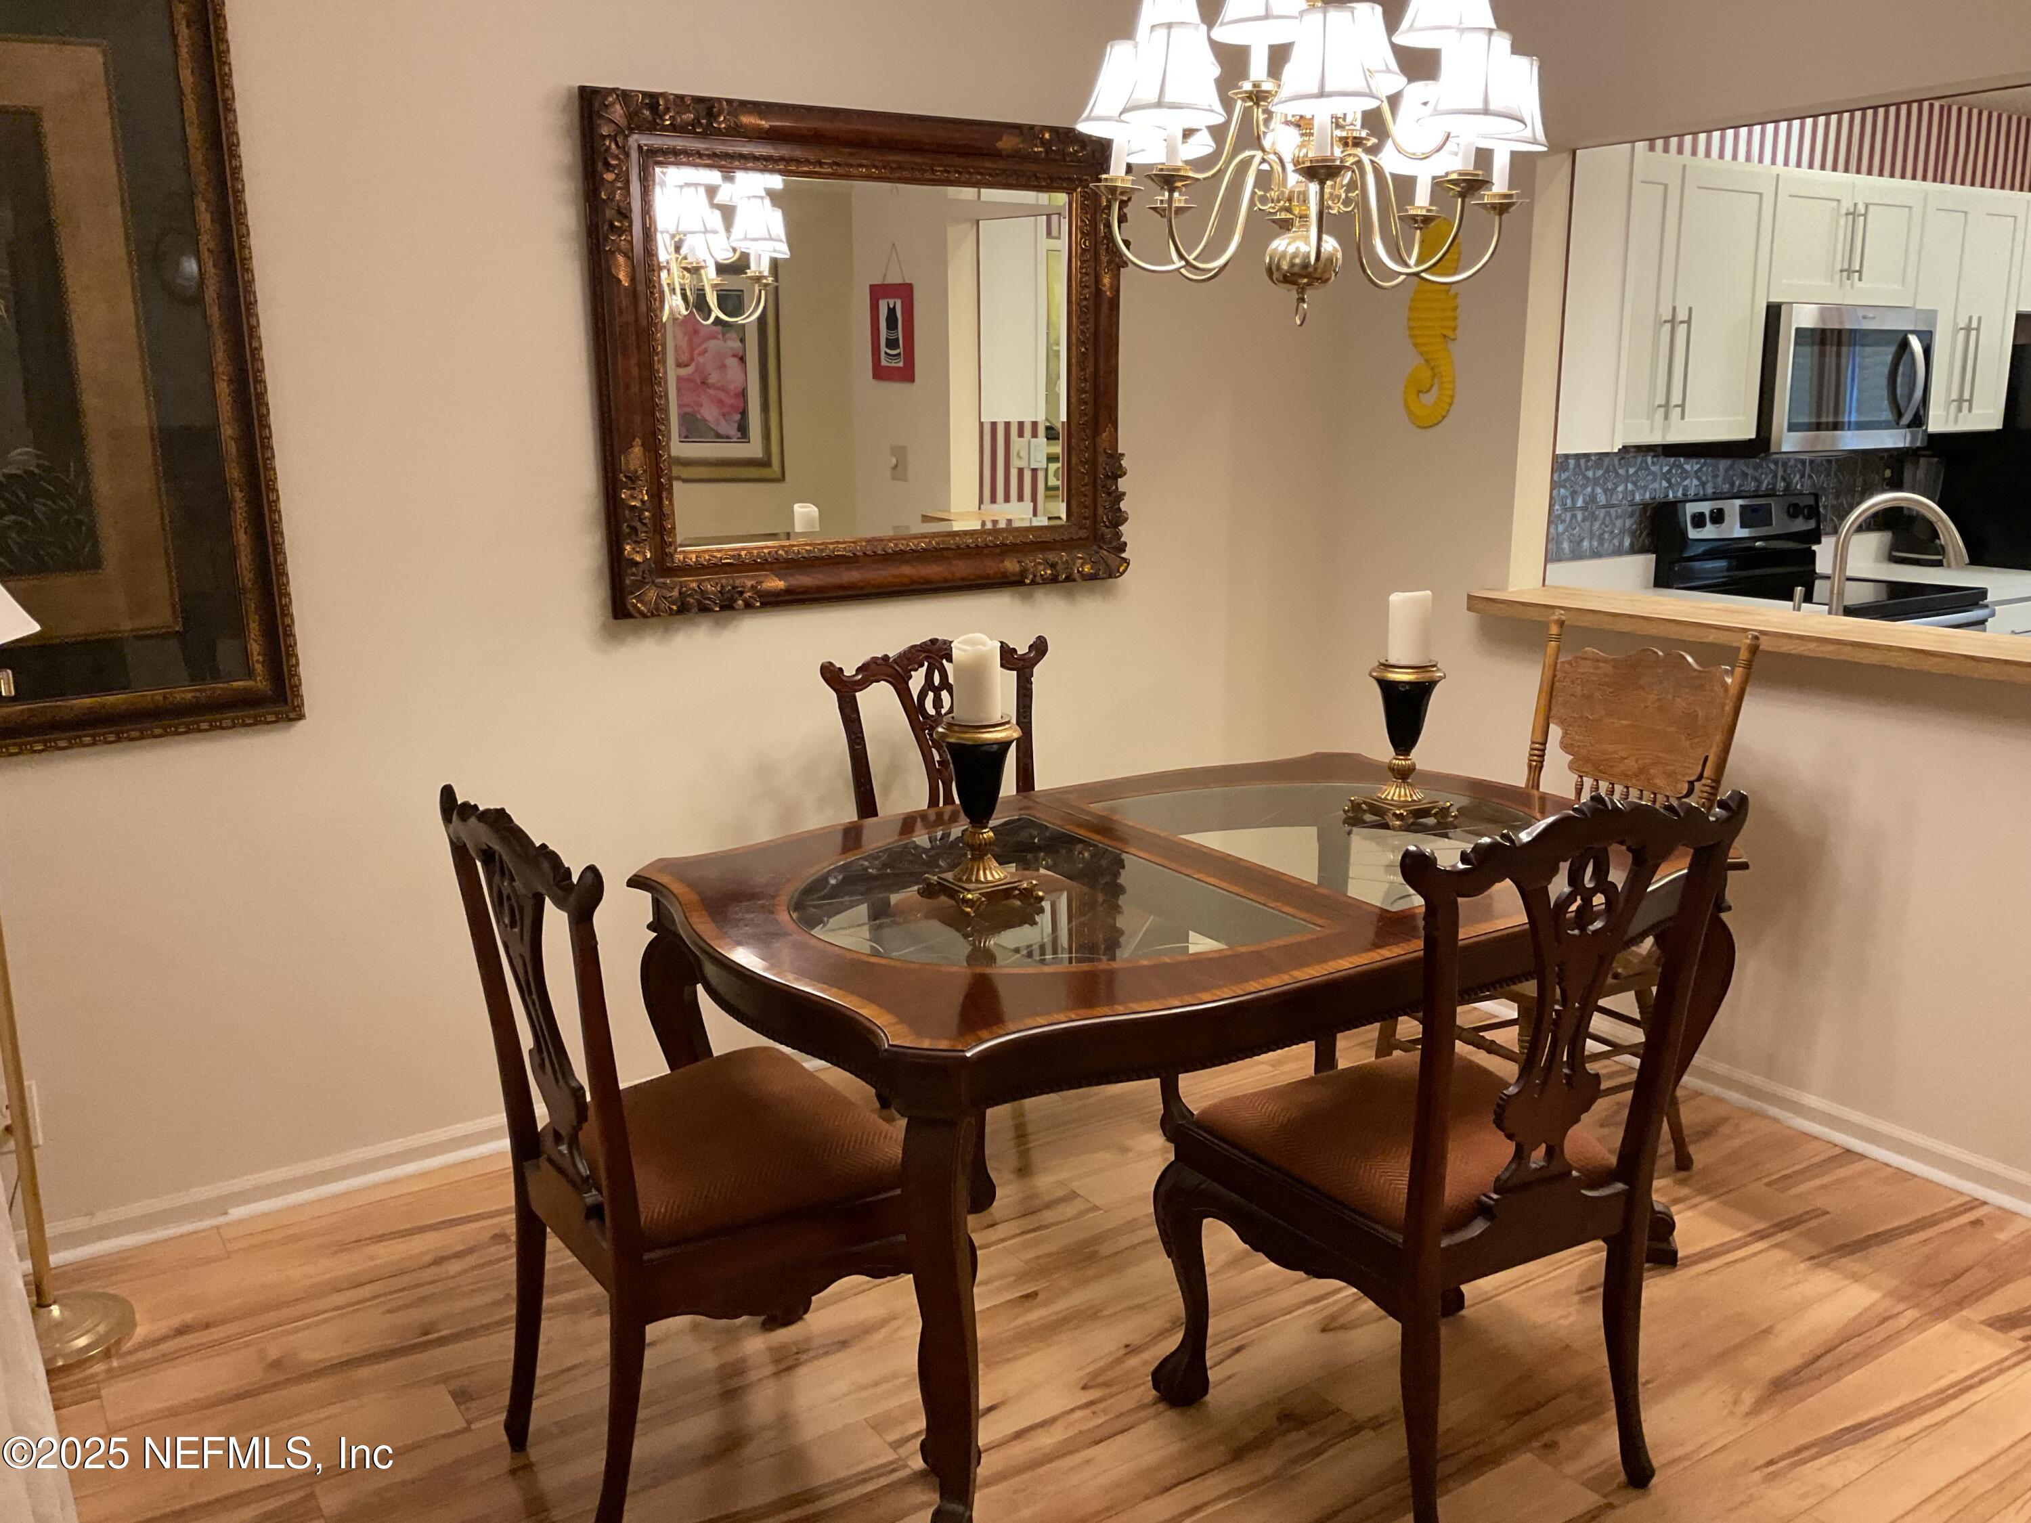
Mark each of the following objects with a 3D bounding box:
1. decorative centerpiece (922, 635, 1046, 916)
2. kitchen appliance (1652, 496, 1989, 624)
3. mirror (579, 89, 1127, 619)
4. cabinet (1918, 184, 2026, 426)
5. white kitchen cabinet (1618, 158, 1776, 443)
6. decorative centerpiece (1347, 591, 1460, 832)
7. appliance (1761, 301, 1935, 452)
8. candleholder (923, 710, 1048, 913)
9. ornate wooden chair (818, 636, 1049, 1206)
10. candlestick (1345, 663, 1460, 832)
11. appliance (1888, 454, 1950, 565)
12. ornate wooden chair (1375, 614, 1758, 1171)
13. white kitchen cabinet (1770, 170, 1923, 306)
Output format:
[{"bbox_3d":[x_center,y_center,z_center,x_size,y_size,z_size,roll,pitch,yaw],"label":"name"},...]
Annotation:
[{"bbox_3d":[-0.053,0.014,2.677,0.140,0.420,0.140,-9,15,-33],"label":"decorative centerpiece"},{"bbox_3d":[2.416,-0.182,5.125,0.760,1.155,0.660,-9,15,-33],"label":"kitchen appliance"},{"bbox_3d":[-0.285,-0.852,3.627,1.235,0.995,0.070,-9,15,-33],"label":"mirror"},{"bbox_3d":[2.845,-1.418,5.389,0.570,0.729,0.325,-9,15,-33],"label":"cabinet"},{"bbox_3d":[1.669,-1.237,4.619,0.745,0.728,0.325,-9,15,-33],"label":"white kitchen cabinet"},{"bbox_3d":[0.694,-0.102,3.041,0.154,0.410,0.154,-9,15,-33],"label":"decorative centerpiece"},{"bbox_3d":[2.322,-1.133,5.032,0.760,0.407,0.420,-9,15,-33],"label":"appliance"},{"bbox_3d":[-0.053,0.077,2.691,0.140,0.290,0.140,-9,15,-33],"label":"candleholder"},{"bbox_3d":[-0.004,0.294,3.518,0.570,1.020,0.560,-9,16,-34],"label":"ornate wooden chair"},{"bbox_3d":[0.724,-0.038,3.160,0.140,0.290,0.140,-9,15,-33],"label":"candlestick"},{"bbox_3d":[2.991,-0.838,5.637,0.180,0.370,0.200,-9,15,-33],"label":"appliance"},{"bbox_3d":[1.070,0.279,3.406,0.570,1.080,0.470,-8,15,-31],"label":"ornate wooden chair"},{"bbox_3d":[2.390,-1.579,5.191,0.765,0.375,0.330,-9,15,-33],"label":"white kitchen cabinet"}]

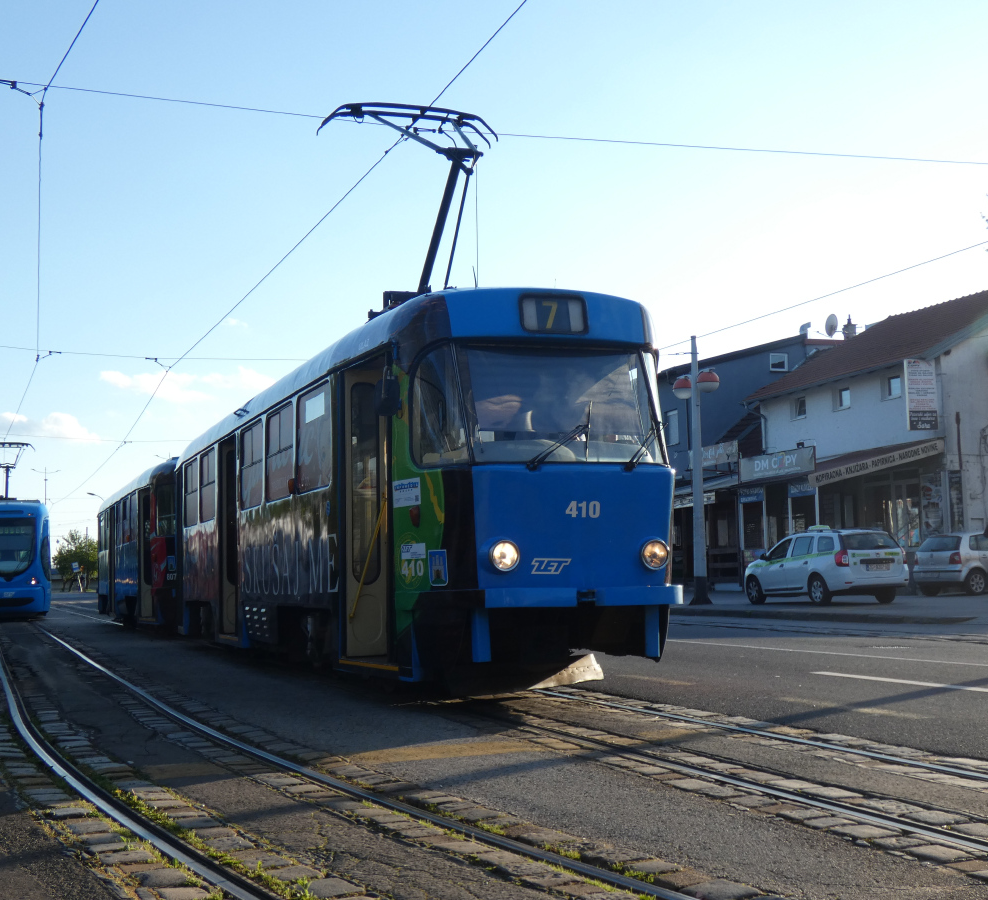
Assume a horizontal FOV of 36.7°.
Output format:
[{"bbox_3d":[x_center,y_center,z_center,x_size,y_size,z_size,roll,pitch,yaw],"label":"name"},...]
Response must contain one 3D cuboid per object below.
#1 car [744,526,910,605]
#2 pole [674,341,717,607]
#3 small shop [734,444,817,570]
[{"bbox_3d":[6.920,2.462,31.714,1.750,1.580,4.480,0,-5,-15],"label":"car"},{"bbox_3d":[4.436,0.484,32.544,0.500,5.750,1.450,0,-5,-16],"label":"pole"},{"bbox_3d":[9.060,1.995,40.934,3.000,3.800,4.400,0,-5,-16],"label":"small shop"}]

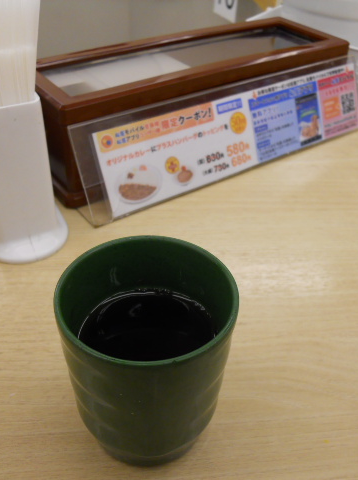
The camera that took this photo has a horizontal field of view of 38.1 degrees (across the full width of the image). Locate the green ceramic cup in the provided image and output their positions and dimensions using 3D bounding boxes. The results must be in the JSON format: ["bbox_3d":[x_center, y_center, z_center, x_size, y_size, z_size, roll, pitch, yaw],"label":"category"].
[{"bbox_3d":[-0.014,0.055,0.232,0.073,0.087,0.073,2,37,-1],"label":"green ceramic cup"}]

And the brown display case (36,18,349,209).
[{"bbox_3d":[0.015,-0.135,0.485,0.308,0.083,0.098,-23,44,-29],"label":"brown display case"}]

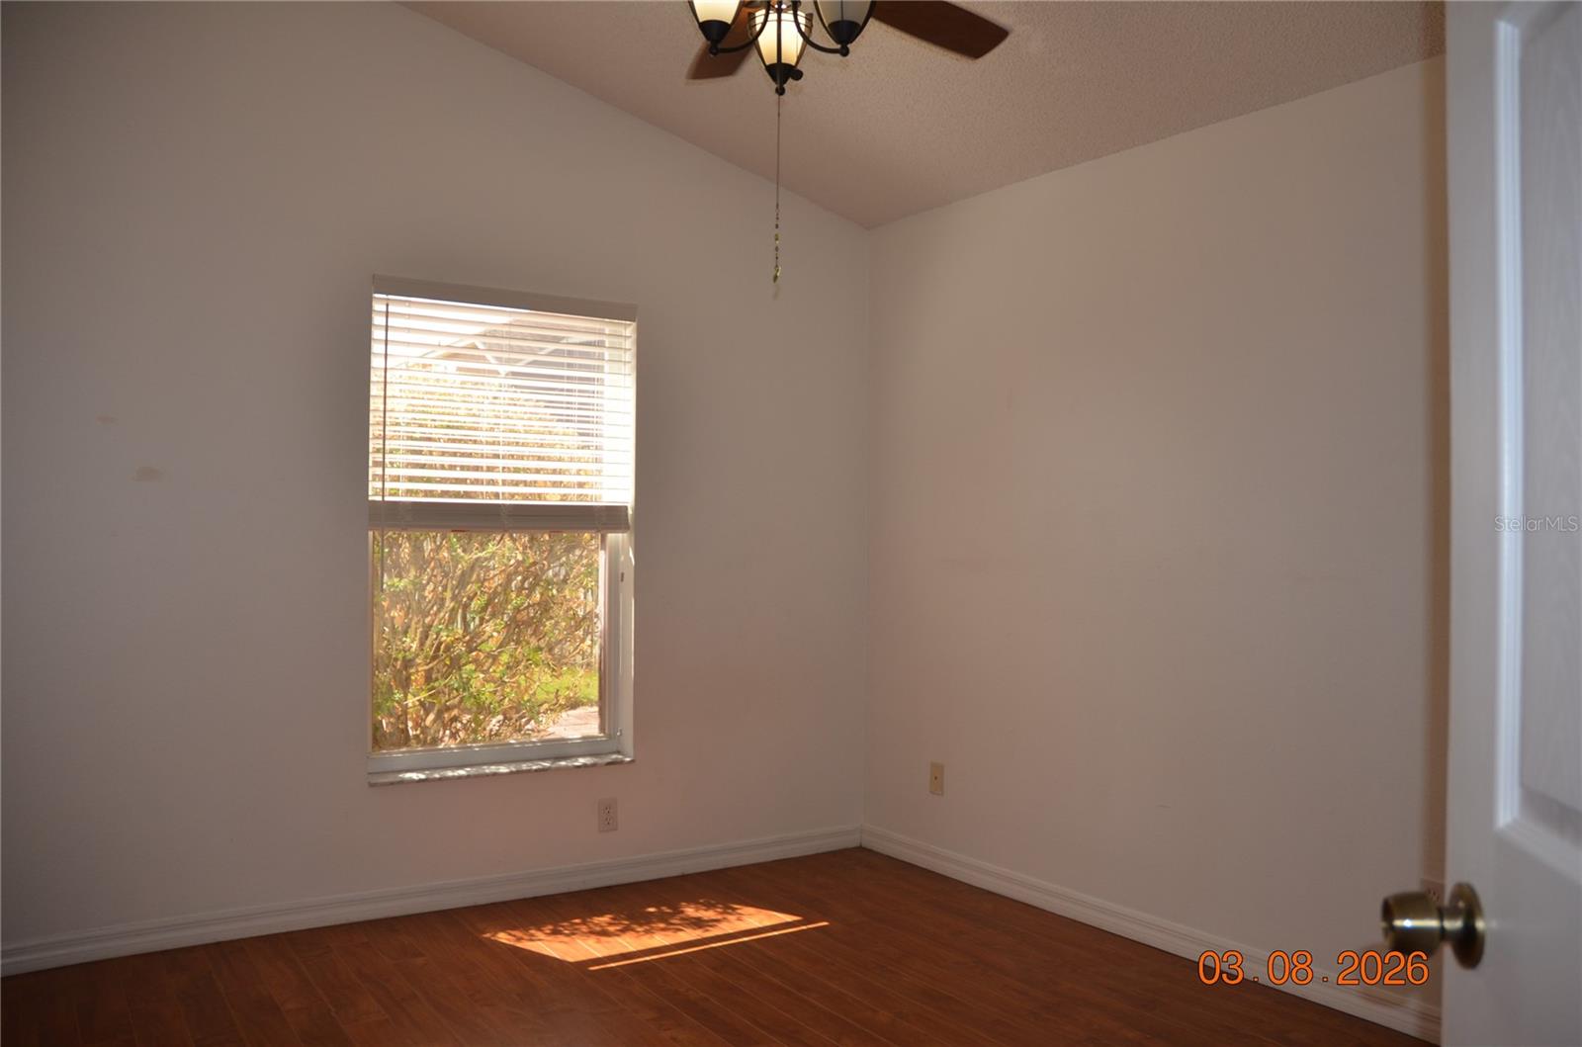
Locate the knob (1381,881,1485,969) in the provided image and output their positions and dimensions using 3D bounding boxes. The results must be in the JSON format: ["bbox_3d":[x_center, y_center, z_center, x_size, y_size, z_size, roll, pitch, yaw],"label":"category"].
[{"bbox_3d":[0.505,0.319,0.943,0.062,0.066,0.066,0,0,11],"label":"knob"}]

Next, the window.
[{"bbox_3d":[-0.970,0.028,4.051,0.905,1.630,0.110,1,0,-30],"label":"window"}]

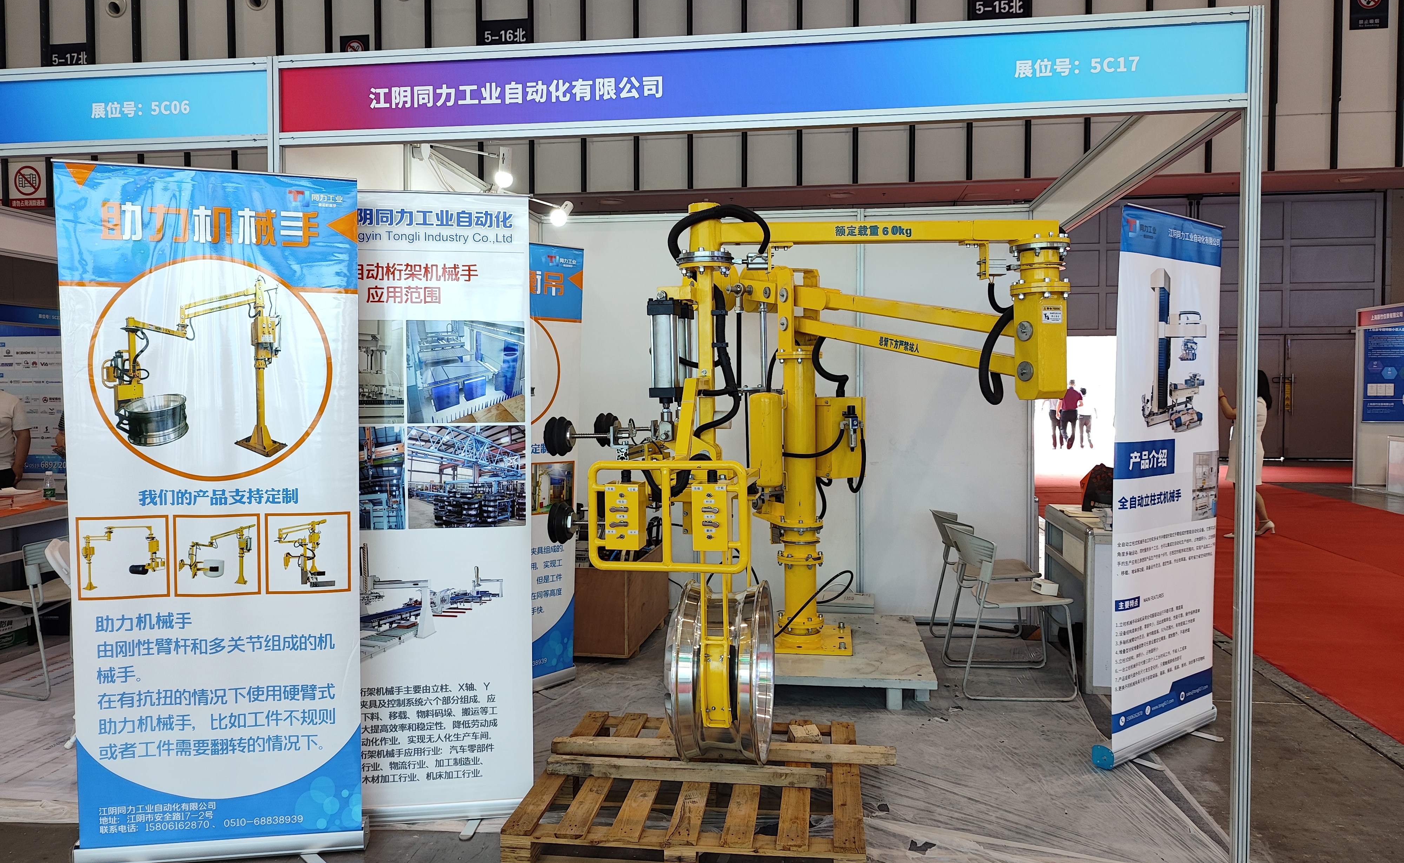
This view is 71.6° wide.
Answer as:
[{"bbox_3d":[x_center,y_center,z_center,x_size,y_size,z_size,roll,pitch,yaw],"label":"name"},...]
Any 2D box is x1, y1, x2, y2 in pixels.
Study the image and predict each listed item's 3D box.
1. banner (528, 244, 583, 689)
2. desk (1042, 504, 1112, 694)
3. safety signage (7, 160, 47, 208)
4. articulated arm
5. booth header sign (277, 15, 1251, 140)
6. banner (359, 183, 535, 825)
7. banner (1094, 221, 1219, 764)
[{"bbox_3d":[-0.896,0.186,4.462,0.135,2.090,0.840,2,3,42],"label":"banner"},{"bbox_3d":[2.082,0.812,4.916,0.500,0.765,0.970,0,3,7],"label":"desk"},{"bbox_3d":[-13.575,-4.976,19.604,0.830,0.978,0.030,0,3,7],"label":"safety signage"},{"bbox_3d":[0.462,0.133,4.009,1.780,1.950,2.500,0,3,7],"label":"articulated arm"},{"bbox_3d":[0.098,-1.062,2.953,2.940,0.250,0.050,0,3,7],"label":"booth header sign"},{"bbox_3d":[-0.970,0.258,3.166,0.840,2.060,0.135,-1,3,-10],"label":"banner"},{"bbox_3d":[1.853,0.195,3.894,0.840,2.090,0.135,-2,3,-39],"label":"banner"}]

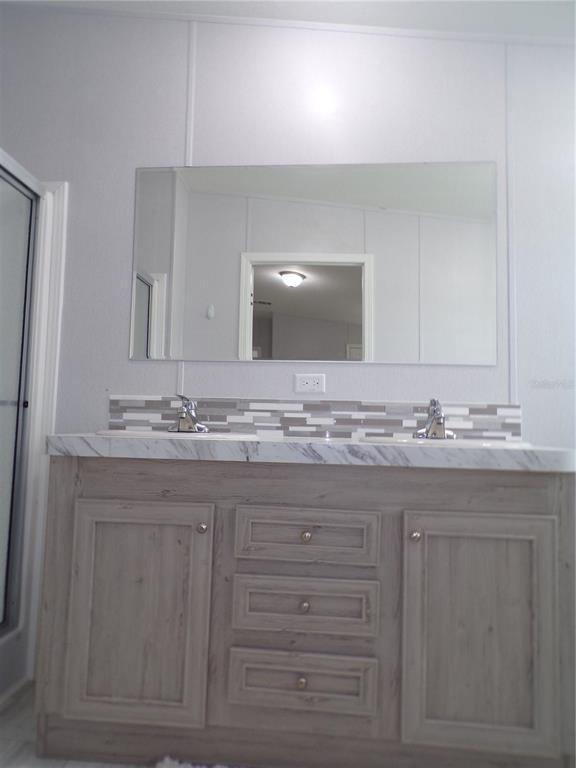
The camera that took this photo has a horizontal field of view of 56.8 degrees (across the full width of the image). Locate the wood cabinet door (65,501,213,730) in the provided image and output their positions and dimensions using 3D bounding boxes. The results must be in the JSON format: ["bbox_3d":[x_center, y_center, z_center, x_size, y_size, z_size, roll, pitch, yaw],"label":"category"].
[{"bbox_3d":[-0.415,0.635,1.498,0.399,0.605,0.024,1,-4,5],"label":"wood cabinet door"}]

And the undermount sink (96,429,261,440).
[{"bbox_3d":[-0.371,0.238,1.751,0.530,0.155,0.420,1,-4,5],"label":"undermount sink"}]

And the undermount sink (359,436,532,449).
[{"bbox_3d":[0.491,0.255,1.675,0.530,0.155,0.420,1,-4,5],"label":"undermount sink"}]

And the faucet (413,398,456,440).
[{"bbox_3d":[0.501,0.117,1.780,0.150,0.135,0.150,1,-4,5],"label":"faucet"}]

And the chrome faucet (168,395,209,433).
[{"bbox_3d":[-0.356,0.101,1.855,0.150,0.135,0.150,1,-4,5],"label":"chrome faucet"}]

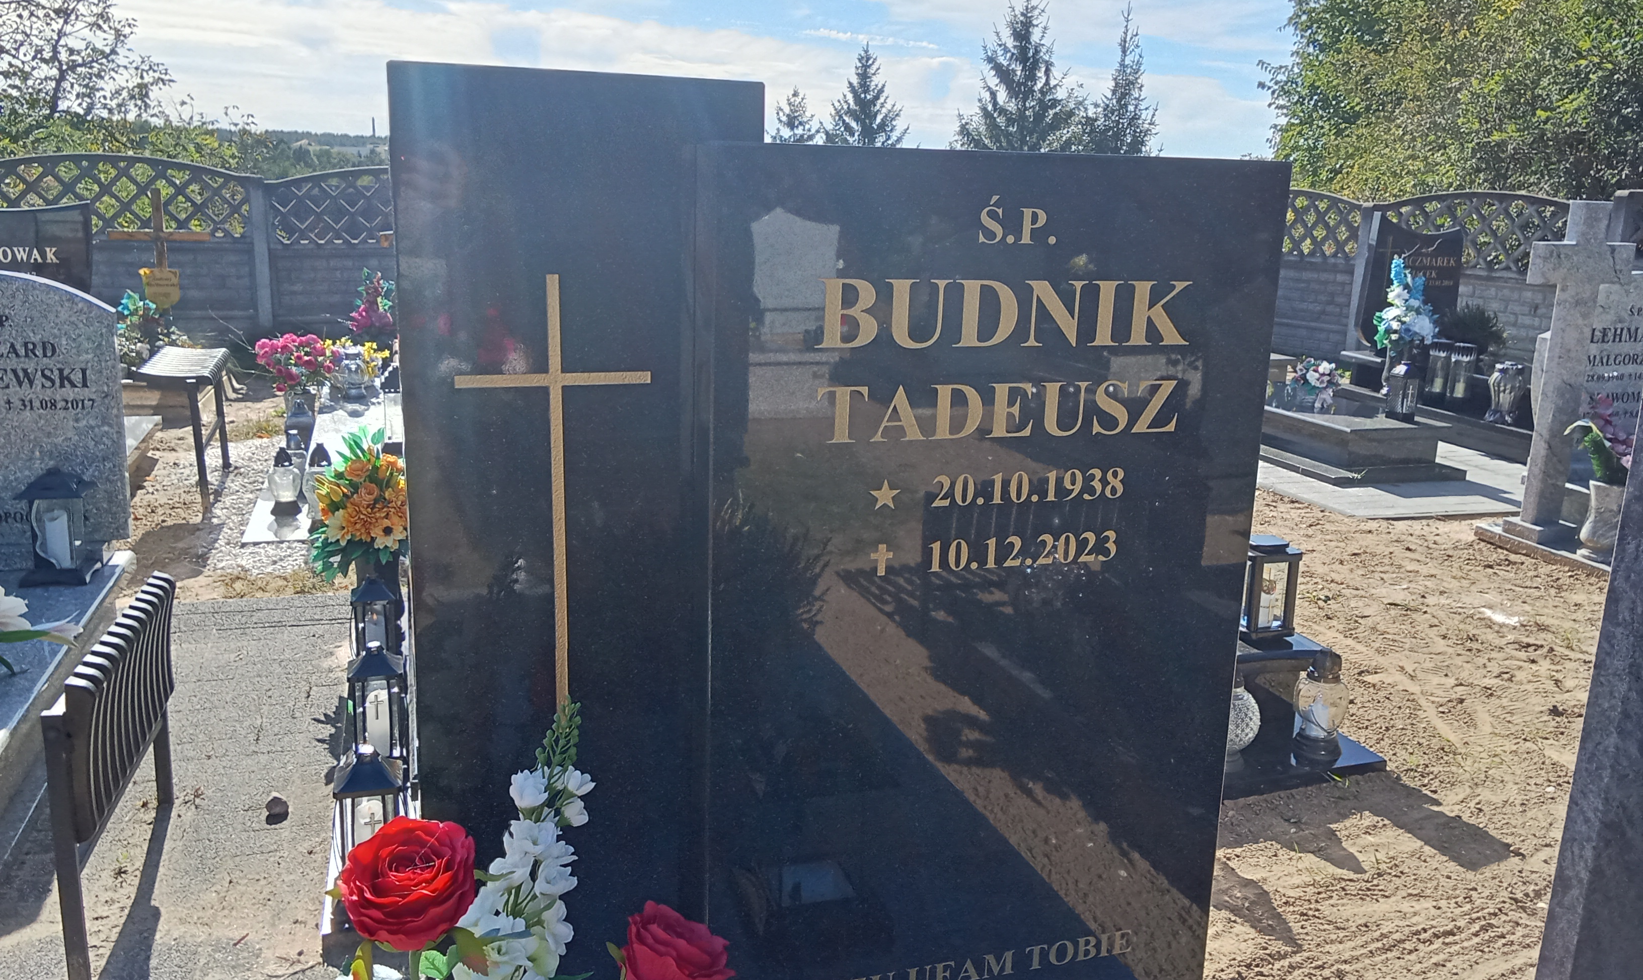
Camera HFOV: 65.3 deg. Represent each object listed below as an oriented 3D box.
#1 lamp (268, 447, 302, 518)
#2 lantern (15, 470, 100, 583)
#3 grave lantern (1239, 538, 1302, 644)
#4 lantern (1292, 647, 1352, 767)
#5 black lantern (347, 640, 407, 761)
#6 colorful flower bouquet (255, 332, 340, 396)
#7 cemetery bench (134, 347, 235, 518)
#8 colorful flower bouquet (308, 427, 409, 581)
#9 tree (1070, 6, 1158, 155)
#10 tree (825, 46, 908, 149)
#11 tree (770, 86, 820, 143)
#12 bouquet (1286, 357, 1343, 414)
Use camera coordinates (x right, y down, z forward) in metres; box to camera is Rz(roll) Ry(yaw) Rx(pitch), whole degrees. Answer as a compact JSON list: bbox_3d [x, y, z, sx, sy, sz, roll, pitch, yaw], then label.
[{"bbox_3d":[-1.884,-0.032,4.495,0.108,0.232,0.108,-3,14,-18],"label":"lamp"},{"bbox_3d":[-2.011,0.086,3.363,0.157,0.289,0.174,-3,14,-18],"label":"lantern"},{"bbox_3d":[0.952,0.209,2.772,0.112,0.211,0.112,-3,14,-18],"label":"grave lantern"},{"bbox_3d":[1.126,0.481,2.876,0.133,0.265,0.133,-3,14,-18],"label":"lantern"},{"bbox_3d":[-0.909,0.442,2.621,0.118,0.281,0.118,-3,14,-18],"label":"black lantern"},{"bbox_3d":[-2.282,-0.551,5.585,0.370,0.280,0.330,-3,14,-18],"label":"colorful flower bouquet"},{"bbox_3d":[-2.462,-0.237,5.009,0.286,0.525,0.850,-3,14,-18],"label":"cemetery bench"},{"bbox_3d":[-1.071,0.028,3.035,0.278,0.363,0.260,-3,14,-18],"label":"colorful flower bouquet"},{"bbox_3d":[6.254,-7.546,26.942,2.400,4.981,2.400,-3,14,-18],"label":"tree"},{"bbox_3d":[0.888,-7.264,27.046,2.400,4.082,2.400,-3,14,-18],"label":"tree"},{"bbox_3d":[-0.917,-10.529,40.476,2.600,4.254,2.600,-3,14,-18],"label":"tree"},{"bbox_3d":[2.348,-0.498,6.106,0.270,0.260,0.250,-3,14,-18],"label":"bouquet"}]

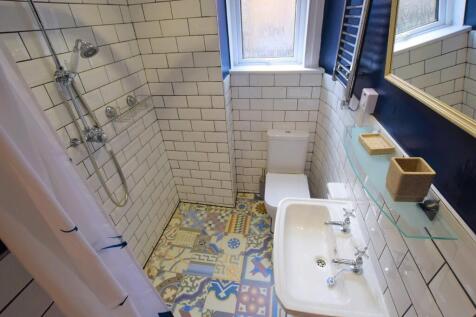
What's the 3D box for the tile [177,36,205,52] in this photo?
[{"bbox_3d":[-0.324,-0.799,1.387,0.200,0.100,0.010,2,34,7],"label":"tile"}]

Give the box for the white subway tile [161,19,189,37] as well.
[{"bbox_3d":[-0.424,-0.881,1.343,0.200,0.100,0.010,2,34,7],"label":"white subway tile"}]

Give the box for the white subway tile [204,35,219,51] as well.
[{"bbox_3d":[-0.186,-0.829,1.429,0.103,0.100,0.010,3,34,10],"label":"white subway tile"}]

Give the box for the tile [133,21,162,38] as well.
[{"bbox_3d":[-0.648,-0.924,1.431,0.200,0.100,0.010,3,34,10],"label":"tile"}]

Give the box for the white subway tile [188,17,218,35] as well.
[{"bbox_3d":[-0.229,-0.877,1.319,0.200,0.100,0.010,2,34,7],"label":"white subway tile"}]

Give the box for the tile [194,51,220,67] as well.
[{"bbox_3d":[-0.232,-0.745,1.497,0.200,0.100,0.010,3,34,10],"label":"tile"}]

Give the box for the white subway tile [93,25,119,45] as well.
[{"bbox_3d":[-0.837,-0.782,1.258,0.010,0.100,0.200,3,34,10],"label":"white subway tile"}]

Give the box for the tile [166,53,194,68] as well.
[{"bbox_3d":[-0.439,-0.749,1.523,0.200,0.100,0.010,3,34,10],"label":"tile"}]

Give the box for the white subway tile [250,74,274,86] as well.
[{"bbox_3d":[0.197,-0.632,1.603,0.200,0.100,0.010,2,34,7],"label":"white subway tile"}]

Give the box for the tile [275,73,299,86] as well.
[{"bbox_3d":[0.404,-0.641,1.619,0.200,0.100,0.010,3,34,10],"label":"tile"}]

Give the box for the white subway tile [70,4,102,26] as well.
[{"bbox_3d":[-0.860,-0.813,1.131,0.010,0.100,0.200,3,34,10],"label":"white subway tile"}]

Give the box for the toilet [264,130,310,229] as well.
[{"bbox_3d":[0.445,0.260,1.817,0.380,0.810,0.630,2,34,7],"label":"toilet"}]

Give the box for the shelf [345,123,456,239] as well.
[{"bbox_3d":[0.449,0.033,0.640,0.136,0.010,0.510,3,34,10],"label":"shelf"}]

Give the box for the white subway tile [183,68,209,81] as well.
[{"bbox_3d":[-0.319,-0.632,1.502,0.200,0.100,0.010,2,34,7],"label":"white subway tile"}]

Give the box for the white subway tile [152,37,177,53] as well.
[{"bbox_3d":[-0.520,-0.803,1.411,0.200,0.100,0.010,2,34,7],"label":"white subway tile"}]

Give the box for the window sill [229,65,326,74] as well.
[{"bbox_3d":[0.308,-0.717,1.617,0.745,0.030,0.125,3,34,10],"label":"window sill"}]

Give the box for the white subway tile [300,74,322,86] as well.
[{"bbox_3d":[0.577,-0.614,1.562,0.175,0.100,0.010,2,34,7],"label":"white subway tile"}]

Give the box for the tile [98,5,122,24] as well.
[{"bbox_3d":[-0.815,-0.926,1.279,0.010,0.100,0.200,3,34,10],"label":"tile"}]

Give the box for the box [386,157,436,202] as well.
[{"bbox_3d":[0.521,0.068,0.611,0.083,0.098,0.078,2,34,7],"label":"box"}]

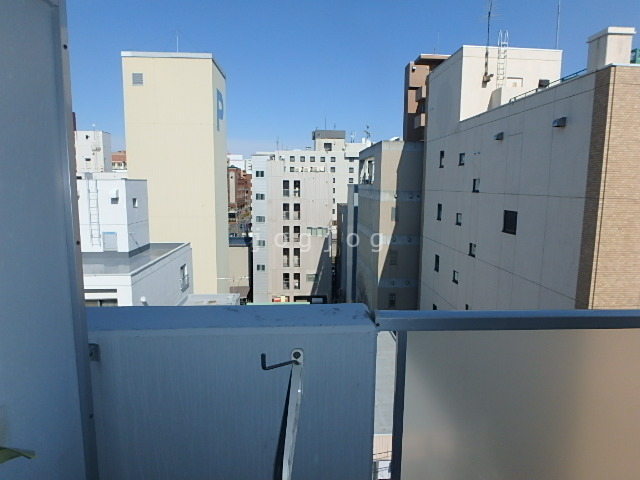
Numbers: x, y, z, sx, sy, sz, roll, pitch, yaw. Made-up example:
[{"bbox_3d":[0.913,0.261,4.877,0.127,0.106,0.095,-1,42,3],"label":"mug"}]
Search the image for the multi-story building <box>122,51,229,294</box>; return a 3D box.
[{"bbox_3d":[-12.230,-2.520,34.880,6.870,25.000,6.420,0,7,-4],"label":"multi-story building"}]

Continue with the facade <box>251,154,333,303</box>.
[{"bbox_3d":[-4.170,-0.970,61.030,11.180,23.190,13.000,0,8,-3],"label":"facade"}]

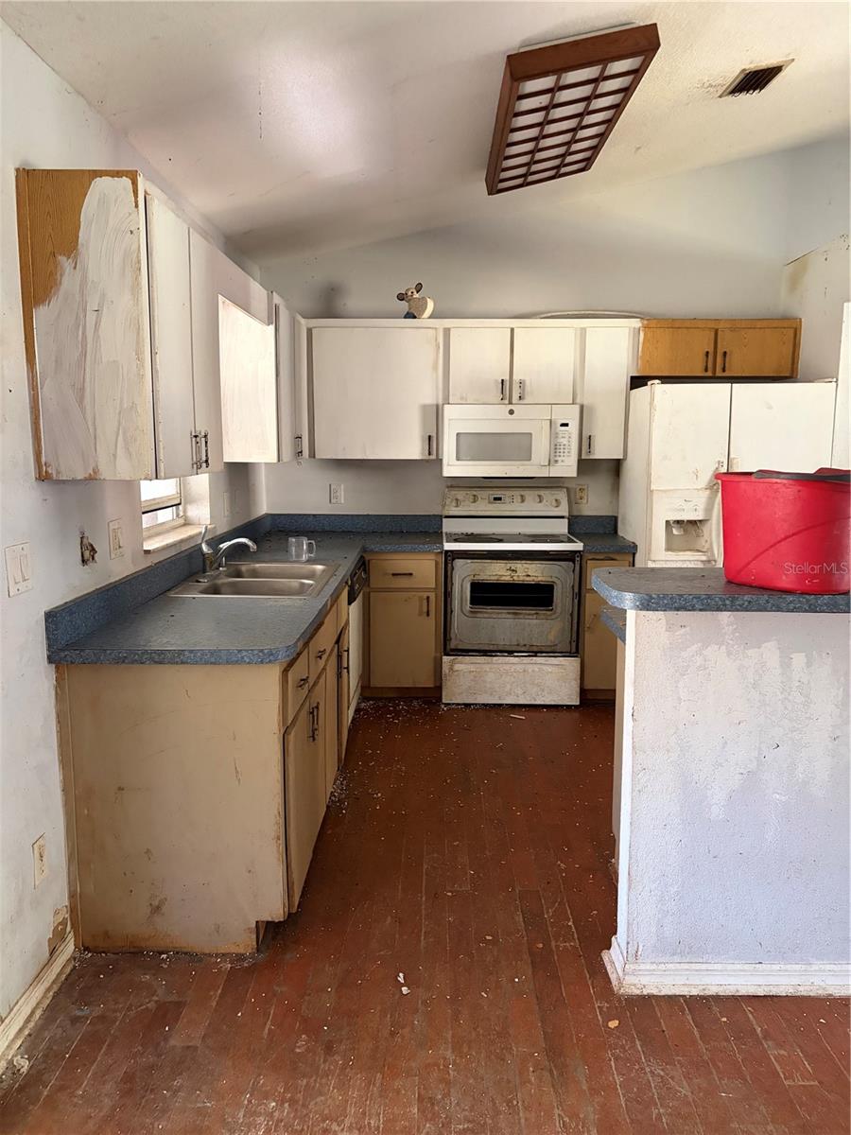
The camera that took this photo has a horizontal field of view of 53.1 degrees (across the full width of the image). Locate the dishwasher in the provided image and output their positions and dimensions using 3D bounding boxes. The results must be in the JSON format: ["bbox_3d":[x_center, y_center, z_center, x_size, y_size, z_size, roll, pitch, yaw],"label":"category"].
[{"bbox_3d":[-0.657,0.391,4.362,0.610,0.863,0.605,0,9,1],"label":"dishwasher"}]

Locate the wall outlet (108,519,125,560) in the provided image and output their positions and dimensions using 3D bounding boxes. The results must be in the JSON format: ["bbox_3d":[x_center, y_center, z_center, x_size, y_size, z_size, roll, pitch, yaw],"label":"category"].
[{"bbox_3d":[-1.006,-0.091,2.776,0.009,0.119,0.116,0,9,1],"label":"wall outlet"}]

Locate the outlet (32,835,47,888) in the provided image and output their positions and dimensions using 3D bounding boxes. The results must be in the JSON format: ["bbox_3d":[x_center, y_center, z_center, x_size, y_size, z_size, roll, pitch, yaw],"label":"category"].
[{"bbox_3d":[-1.015,0.773,2.247,0.009,0.119,0.073,0,9,1],"label":"outlet"}]

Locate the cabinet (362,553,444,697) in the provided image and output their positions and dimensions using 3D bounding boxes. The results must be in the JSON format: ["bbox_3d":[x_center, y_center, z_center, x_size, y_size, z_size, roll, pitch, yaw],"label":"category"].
[{"bbox_3d":[-0.126,0.295,4.996,0.446,0.866,0.635,0,9,1],"label":"cabinet"}]

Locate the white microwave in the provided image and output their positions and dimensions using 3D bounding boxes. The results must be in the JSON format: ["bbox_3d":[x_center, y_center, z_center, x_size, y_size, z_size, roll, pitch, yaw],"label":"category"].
[{"bbox_3d":[0.484,-0.737,4.973,0.757,0.402,0.396,0,9,1],"label":"white microwave"}]

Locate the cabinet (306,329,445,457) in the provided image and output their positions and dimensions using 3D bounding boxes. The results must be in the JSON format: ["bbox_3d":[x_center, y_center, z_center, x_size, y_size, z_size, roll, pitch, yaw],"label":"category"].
[{"bbox_3d":[-0.277,-1.010,4.983,0.730,0.738,0.334,0,9,1],"label":"cabinet"}]

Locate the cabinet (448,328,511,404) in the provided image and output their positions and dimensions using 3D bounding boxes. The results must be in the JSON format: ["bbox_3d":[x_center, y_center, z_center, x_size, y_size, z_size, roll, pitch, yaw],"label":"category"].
[{"bbox_3d":[0.307,-1.159,4.953,0.352,0.423,0.334,0,9,1],"label":"cabinet"}]

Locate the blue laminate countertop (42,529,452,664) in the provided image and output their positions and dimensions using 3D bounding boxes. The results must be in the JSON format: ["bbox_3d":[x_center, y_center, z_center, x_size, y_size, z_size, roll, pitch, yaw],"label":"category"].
[{"bbox_3d":[-0.459,0.022,3.796,1.097,0.041,2.992,0,9,1],"label":"blue laminate countertop"}]

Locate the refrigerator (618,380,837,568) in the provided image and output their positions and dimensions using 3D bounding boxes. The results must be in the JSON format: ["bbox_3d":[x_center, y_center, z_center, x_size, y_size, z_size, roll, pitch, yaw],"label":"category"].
[{"bbox_3d":[1.615,-0.122,4.816,0.925,1.760,0.800,0,9,1],"label":"refrigerator"}]

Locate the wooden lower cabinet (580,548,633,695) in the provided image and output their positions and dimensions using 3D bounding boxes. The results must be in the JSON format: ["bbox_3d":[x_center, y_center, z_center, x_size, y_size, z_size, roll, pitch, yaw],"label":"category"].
[{"bbox_3d":[1.008,0.301,5.008,0.282,0.865,0.621,0,9,1],"label":"wooden lower cabinet"}]

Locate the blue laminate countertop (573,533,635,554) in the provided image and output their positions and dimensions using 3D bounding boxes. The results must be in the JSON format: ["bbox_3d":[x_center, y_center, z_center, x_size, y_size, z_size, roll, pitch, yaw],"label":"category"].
[{"bbox_3d":[1.002,-0.148,4.912,0.289,0.039,0.642,0,9,1],"label":"blue laminate countertop"}]

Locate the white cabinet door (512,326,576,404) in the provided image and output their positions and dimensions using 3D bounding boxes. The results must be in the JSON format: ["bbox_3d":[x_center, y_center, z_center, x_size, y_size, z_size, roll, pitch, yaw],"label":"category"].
[{"bbox_3d":[0.664,-1.131,4.790,0.350,0.416,0.030,0,9,1],"label":"white cabinet door"}]

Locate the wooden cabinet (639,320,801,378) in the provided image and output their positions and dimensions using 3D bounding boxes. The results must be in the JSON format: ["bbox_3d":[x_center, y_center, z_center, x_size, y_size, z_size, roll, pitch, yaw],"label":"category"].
[{"bbox_3d":[1.648,-1.249,4.923,0.906,0.313,0.334,0,9,1],"label":"wooden cabinet"}]

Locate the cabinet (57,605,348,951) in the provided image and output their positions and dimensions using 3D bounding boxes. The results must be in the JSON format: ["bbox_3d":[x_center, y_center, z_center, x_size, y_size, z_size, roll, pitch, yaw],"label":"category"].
[{"bbox_3d":[-0.688,0.559,3.229,0.637,0.866,1.676,0,9,1],"label":"cabinet"}]

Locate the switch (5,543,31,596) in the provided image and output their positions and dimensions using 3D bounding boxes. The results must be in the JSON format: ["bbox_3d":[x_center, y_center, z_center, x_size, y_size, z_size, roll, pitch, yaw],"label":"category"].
[{"bbox_3d":[-1.014,0.004,2.131,0.009,0.119,0.121,0,9,1],"label":"switch"}]

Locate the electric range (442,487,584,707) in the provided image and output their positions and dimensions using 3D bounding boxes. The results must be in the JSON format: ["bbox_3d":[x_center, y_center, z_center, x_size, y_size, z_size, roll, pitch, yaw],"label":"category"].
[{"bbox_3d":[0.484,0.145,4.979,0.762,1.180,0.646,0,9,1],"label":"electric range"}]

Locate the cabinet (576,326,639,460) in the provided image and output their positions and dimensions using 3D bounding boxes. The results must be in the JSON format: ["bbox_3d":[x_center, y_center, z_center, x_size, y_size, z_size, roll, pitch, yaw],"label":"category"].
[{"bbox_3d":[1.002,-1.017,4.936,0.283,0.765,0.338,0,9,1],"label":"cabinet"}]

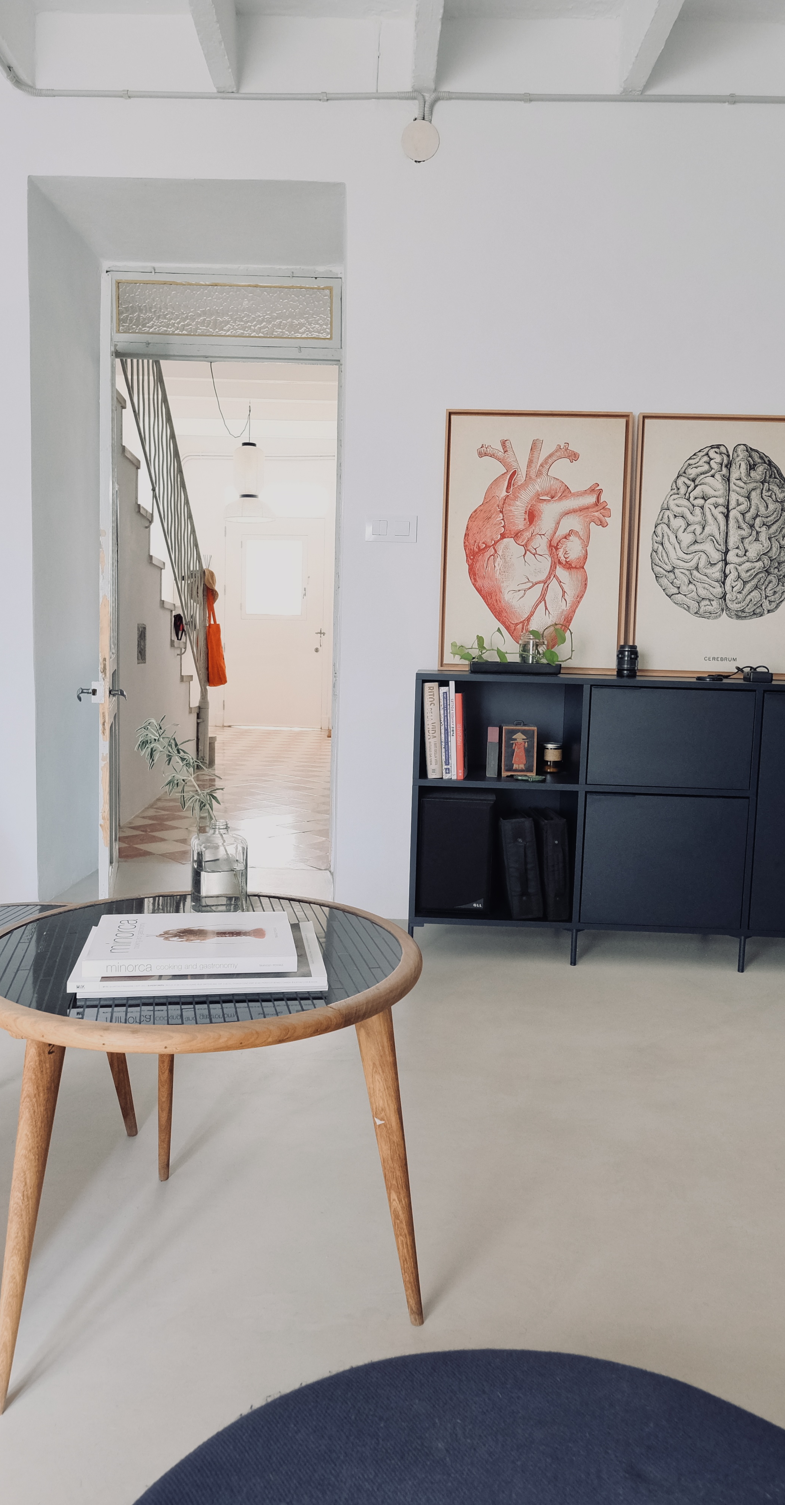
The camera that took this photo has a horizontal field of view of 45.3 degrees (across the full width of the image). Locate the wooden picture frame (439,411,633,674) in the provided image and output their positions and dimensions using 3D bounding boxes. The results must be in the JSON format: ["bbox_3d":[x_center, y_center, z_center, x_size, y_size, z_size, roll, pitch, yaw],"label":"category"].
[{"bbox_3d":[0.466,-0.676,3.078,0.596,0.845,0.032,2,6,2],"label":"wooden picture frame"}]

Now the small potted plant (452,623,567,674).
[{"bbox_3d":[0.358,-0.318,2.898,0.368,0.155,0.153,2,6,2],"label":"small potted plant"}]

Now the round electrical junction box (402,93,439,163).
[{"bbox_3d":[0.083,-1.825,2.757,0.109,0.189,0.069,2,6,1],"label":"round electrical junction box"}]

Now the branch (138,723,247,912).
[{"bbox_3d":[-0.303,0.088,1.412,0.165,0.275,0.103,2,6,1],"label":"branch"}]

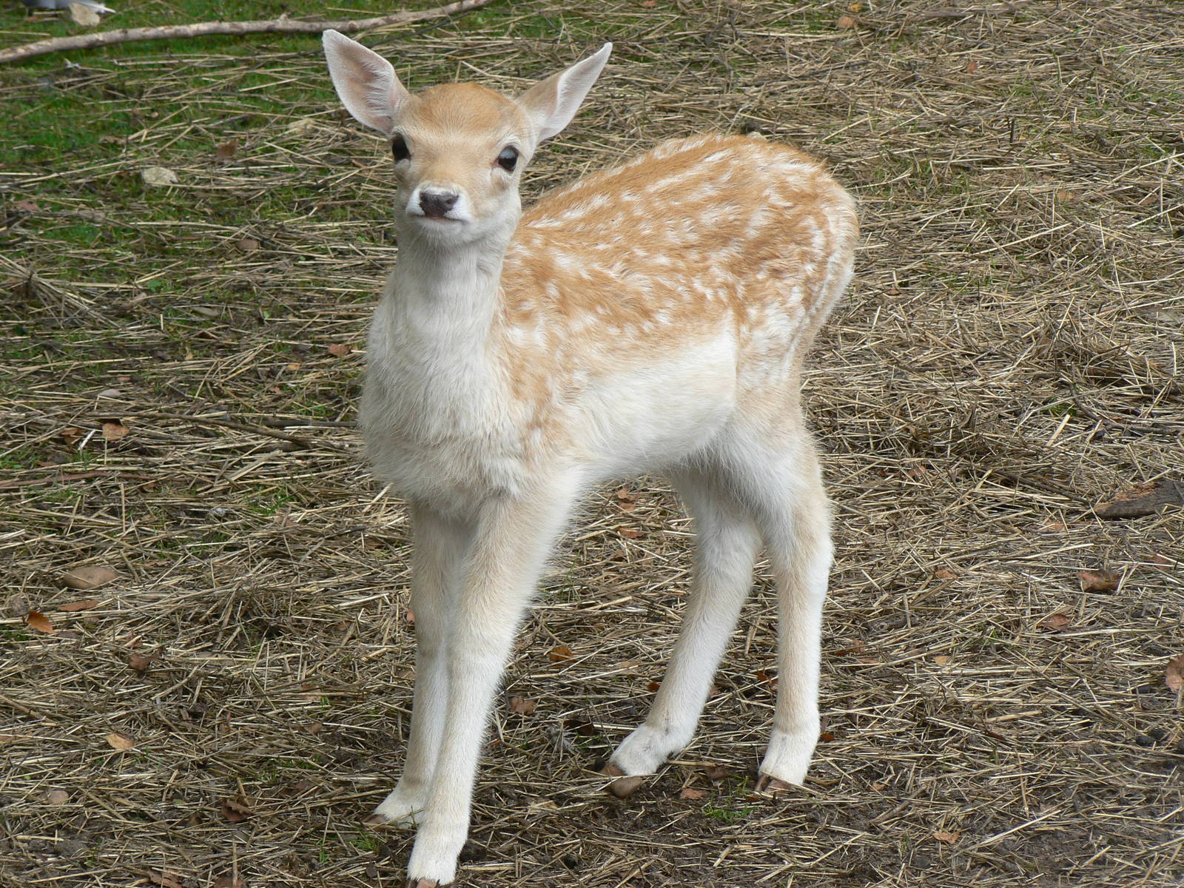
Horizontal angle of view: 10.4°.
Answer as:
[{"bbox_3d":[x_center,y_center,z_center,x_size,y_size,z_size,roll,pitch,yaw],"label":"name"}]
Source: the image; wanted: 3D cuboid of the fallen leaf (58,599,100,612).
[{"bbox_3d":[-0.440,0.139,5.579,0.036,0.006,0.019,0,17,0],"label":"fallen leaf"}]

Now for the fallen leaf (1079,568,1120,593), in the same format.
[{"bbox_3d":[0.440,0.118,5.635,0.037,0.013,0.029,0,17,0],"label":"fallen leaf"}]

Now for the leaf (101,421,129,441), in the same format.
[{"bbox_3d":[-0.446,-0.012,6.079,0.026,0.010,0.030,0,17,0],"label":"leaf"}]

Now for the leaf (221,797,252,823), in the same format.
[{"bbox_3d":[-0.278,0.285,5.071,0.025,0.012,0.026,0,17,0],"label":"leaf"}]

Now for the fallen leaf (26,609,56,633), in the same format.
[{"bbox_3d":[-0.468,0.151,5.526,0.025,0.012,0.028,0,17,0],"label":"fallen leaf"}]

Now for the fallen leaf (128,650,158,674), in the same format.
[{"bbox_3d":[-0.375,0.182,5.421,0.025,0.012,0.026,0,17,0],"label":"fallen leaf"}]

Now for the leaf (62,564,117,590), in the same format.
[{"bbox_3d":[-0.435,0.116,5.641,0.048,0.013,0.032,0,17,0],"label":"leaf"}]

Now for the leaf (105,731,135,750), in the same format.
[{"bbox_3d":[-0.380,0.239,5.235,0.024,0.008,0.025,0,17,0],"label":"leaf"}]

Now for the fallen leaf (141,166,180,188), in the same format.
[{"bbox_3d":[-0.466,-0.288,7.004,0.041,0.013,0.038,0,17,0],"label":"fallen leaf"}]

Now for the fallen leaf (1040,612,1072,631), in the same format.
[{"bbox_3d":[0.395,0.151,5.531,0.028,0.008,0.028,0,17,0],"label":"fallen leaf"}]

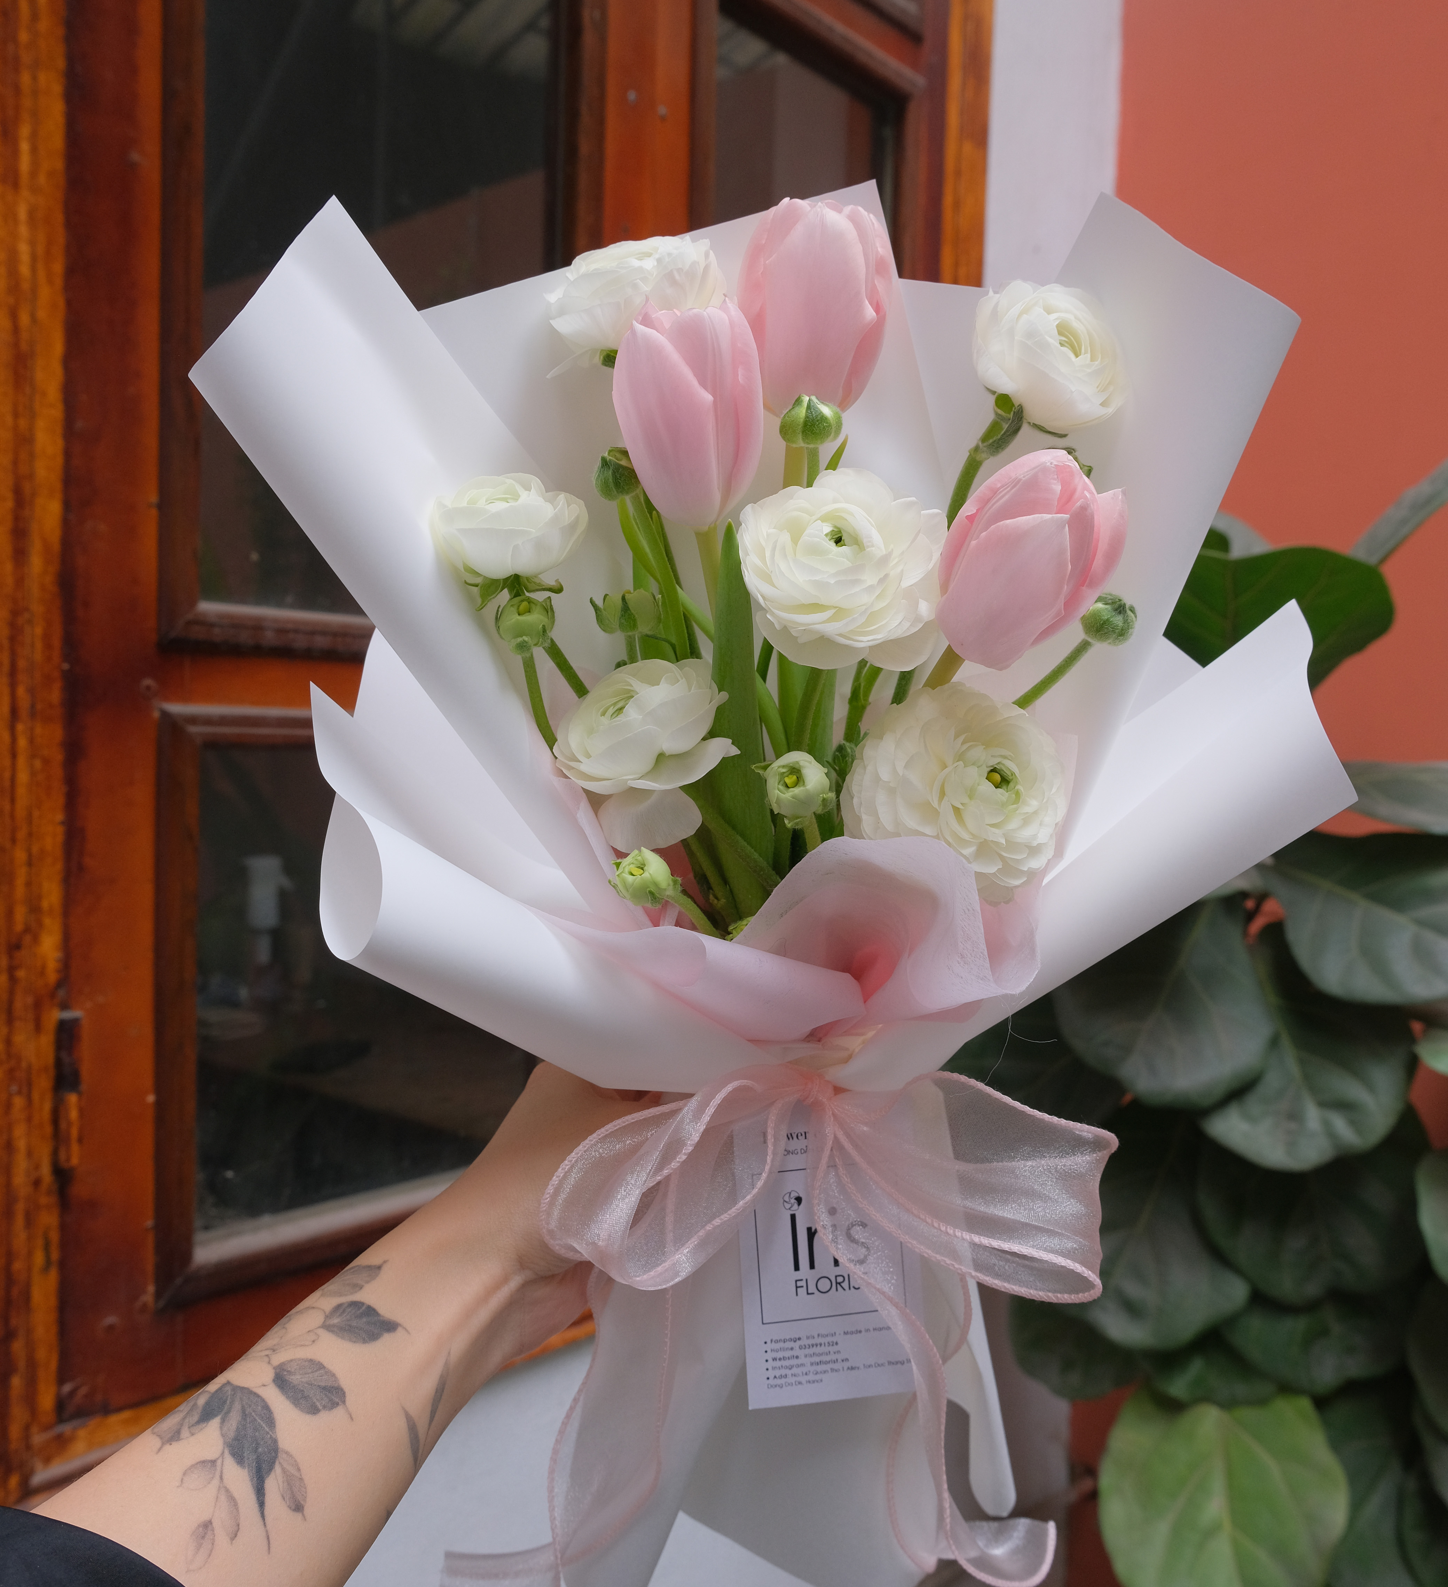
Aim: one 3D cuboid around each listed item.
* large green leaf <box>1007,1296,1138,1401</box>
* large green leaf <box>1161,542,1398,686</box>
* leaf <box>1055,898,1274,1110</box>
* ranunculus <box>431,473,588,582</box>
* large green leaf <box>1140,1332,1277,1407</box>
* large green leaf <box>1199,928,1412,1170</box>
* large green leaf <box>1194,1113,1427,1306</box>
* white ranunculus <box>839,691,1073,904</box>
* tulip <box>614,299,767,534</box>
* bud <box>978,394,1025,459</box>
[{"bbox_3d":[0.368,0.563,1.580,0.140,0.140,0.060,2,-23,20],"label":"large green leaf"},{"bbox_3d":[0.532,-0.162,1.450,0.220,0.160,0.120,2,3,17],"label":"large green leaf"},{"bbox_3d":[0.350,0.160,1.200,0.175,0.215,0.060,20,-26,8],"label":"leaf"},{"bbox_3d":[-0.072,-0.089,0.505,0.052,0.035,0.052,-3,24,0],"label":"ranunculus"},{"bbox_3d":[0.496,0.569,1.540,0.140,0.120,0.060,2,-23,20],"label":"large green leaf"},{"bbox_3d":[0.470,0.207,1.220,0.175,0.215,0.060,-8,-28,-4],"label":"large green leaf"},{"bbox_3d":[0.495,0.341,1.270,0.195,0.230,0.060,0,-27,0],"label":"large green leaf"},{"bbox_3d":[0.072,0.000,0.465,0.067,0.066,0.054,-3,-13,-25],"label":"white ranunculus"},{"bbox_3d":[-0.011,-0.122,0.485,0.048,0.070,0.047,-3,-5,0],"label":"tulip"},{"bbox_3d":[0.092,-0.122,0.500,0.014,0.021,0.013,24,3,0],"label":"bud"}]

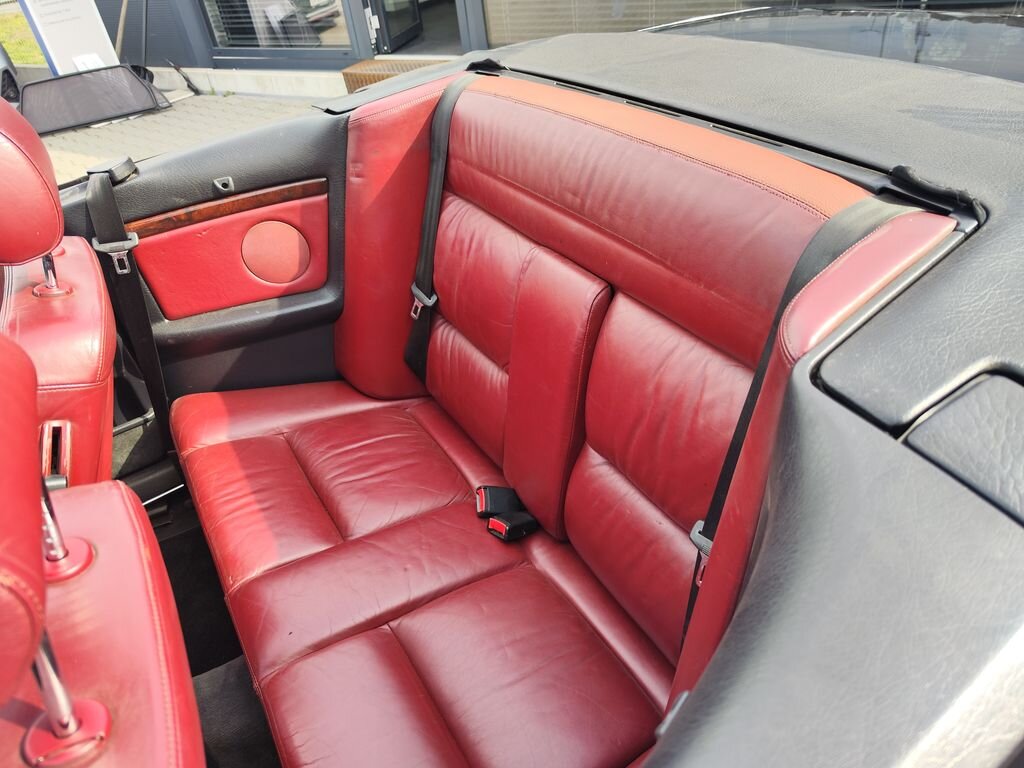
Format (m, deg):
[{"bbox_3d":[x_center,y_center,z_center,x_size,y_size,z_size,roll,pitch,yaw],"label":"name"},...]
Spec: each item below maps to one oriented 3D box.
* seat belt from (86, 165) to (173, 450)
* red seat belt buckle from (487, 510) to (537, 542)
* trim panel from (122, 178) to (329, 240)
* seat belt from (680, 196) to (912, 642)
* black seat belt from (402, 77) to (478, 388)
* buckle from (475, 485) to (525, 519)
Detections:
[{"bbox_3d":[-0.655,-0.105,1.186,0.080,0.520,0.055,-15,35,-28],"label":"seat belt"},{"bbox_3d":[0.002,0.237,1.150,0.070,0.025,0.045,-7,14,-42],"label":"red seat belt buckle"},{"bbox_3d":[-0.501,-0.316,1.222,0.355,0.033,0.020,-21,38,-20],"label":"trim panel"},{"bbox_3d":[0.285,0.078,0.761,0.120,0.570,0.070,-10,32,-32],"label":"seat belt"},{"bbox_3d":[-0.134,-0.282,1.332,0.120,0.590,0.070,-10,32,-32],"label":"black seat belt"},{"bbox_3d":[-0.023,0.205,1.188,0.073,0.026,0.044,-1,56,-29],"label":"buckle"}]

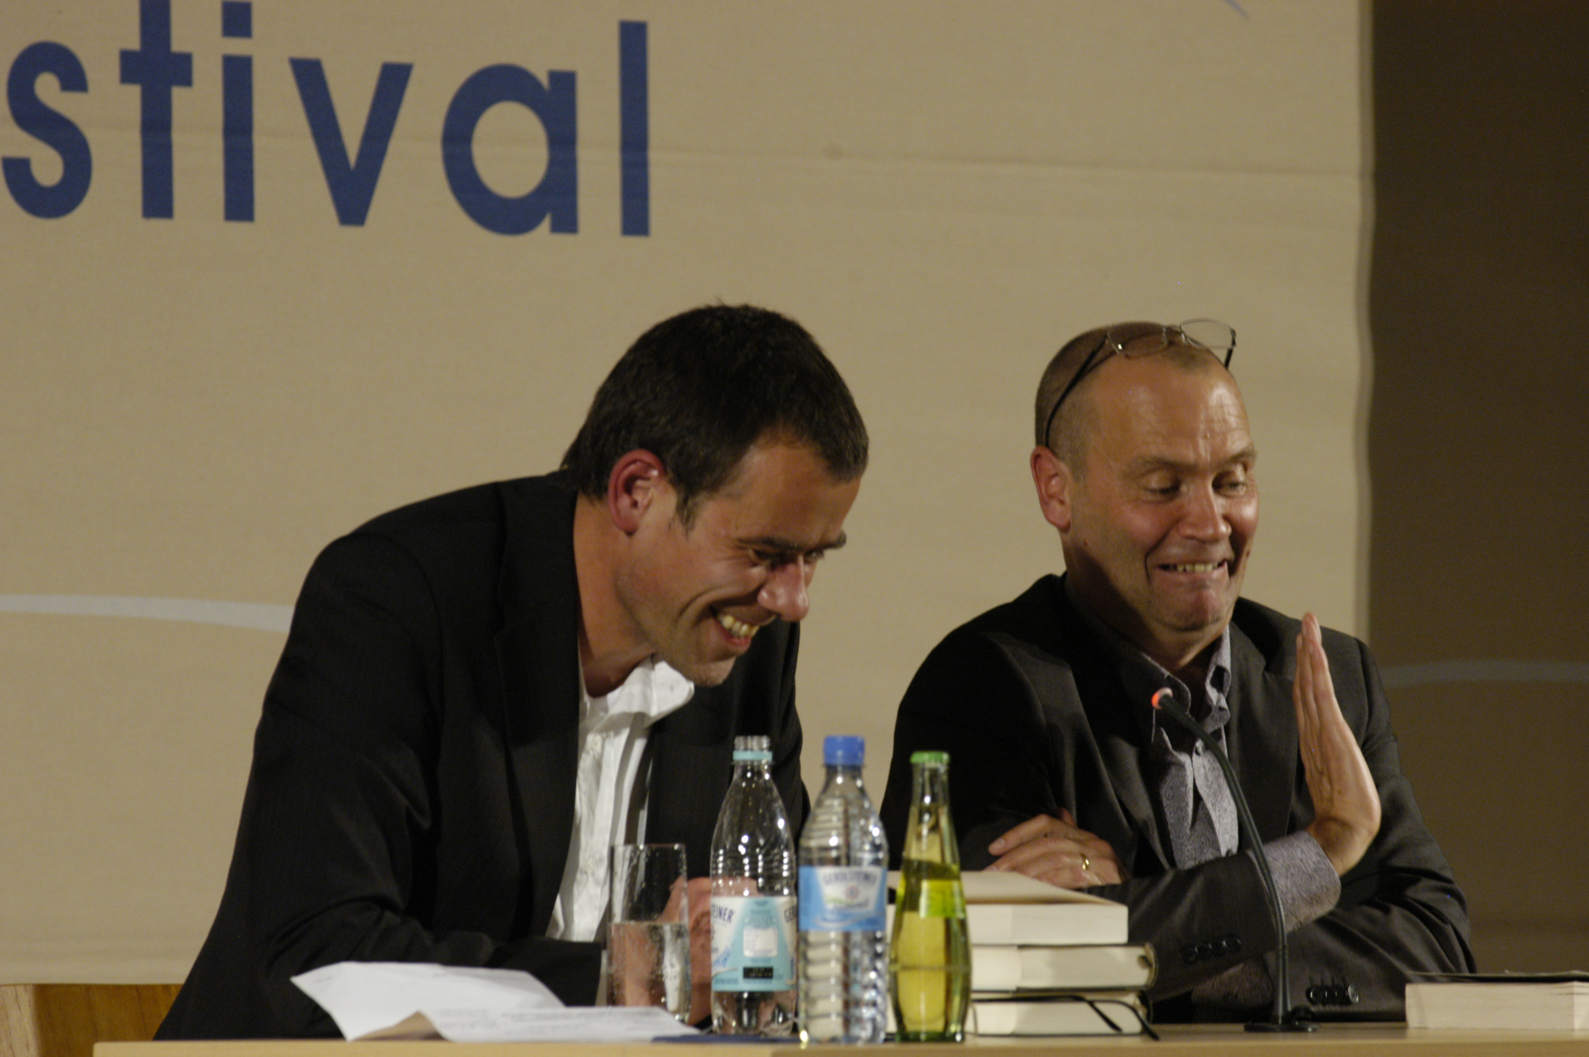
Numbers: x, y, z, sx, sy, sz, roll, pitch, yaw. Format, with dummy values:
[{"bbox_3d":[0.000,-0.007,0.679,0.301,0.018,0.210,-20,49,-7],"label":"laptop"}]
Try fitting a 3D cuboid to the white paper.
[{"bbox_3d":[-0.224,0.353,9.900,0.300,0.055,0.240,0,-1,0],"label":"white paper"}]

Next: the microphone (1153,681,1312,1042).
[{"bbox_3d":[0.331,0.250,9.970,0.075,0.262,0.170,0,-1,-30],"label":"microphone"}]

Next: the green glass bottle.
[{"bbox_3d":[0.100,0.271,9.770,0.060,0.215,0.060,0,-1,0],"label":"green glass bottle"}]

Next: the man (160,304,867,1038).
[{"bbox_3d":[-0.200,0.450,10.080,0.540,1.240,0.780,0,-1,-30],"label":"man"}]

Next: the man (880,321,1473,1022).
[{"bbox_3d":[0.285,0.455,10.150,0.530,1.230,0.750,0,-1,-12],"label":"man"}]

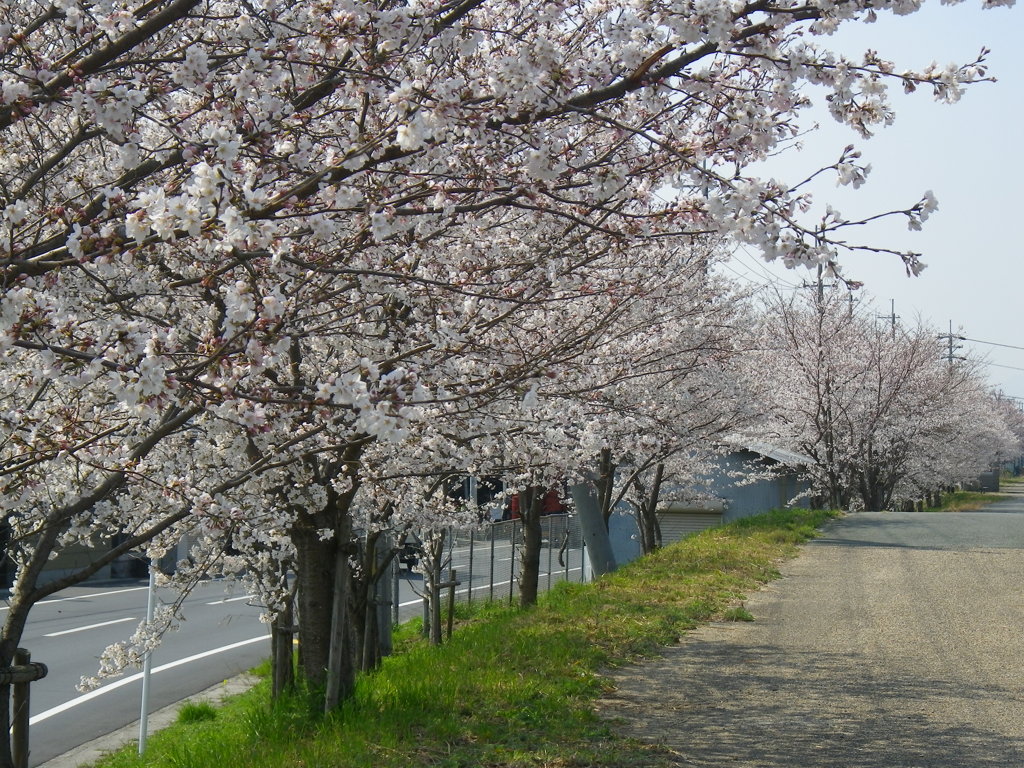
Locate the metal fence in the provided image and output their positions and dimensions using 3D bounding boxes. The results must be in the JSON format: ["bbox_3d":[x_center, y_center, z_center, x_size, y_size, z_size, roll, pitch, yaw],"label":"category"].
[{"bbox_3d":[-0.036,3.210,50.000,0.100,1.500,18.500,0,-1,10],"label":"metal fence"}]

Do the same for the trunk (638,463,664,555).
[{"bbox_3d":[2.910,2.607,58.000,0.530,1.950,0.480,0,-1,0],"label":"trunk"}]

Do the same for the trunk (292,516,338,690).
[{"bbox_3d":[-1.924,2.191,27.500,0.430,1.780,0.410,0,-1,0],"label":"trunk"}]

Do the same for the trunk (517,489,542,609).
[{"bbox_3d":[0.294,2.536,43.000,0.350,1.920,0.340,0,-1,0],"label":"trunk"}]

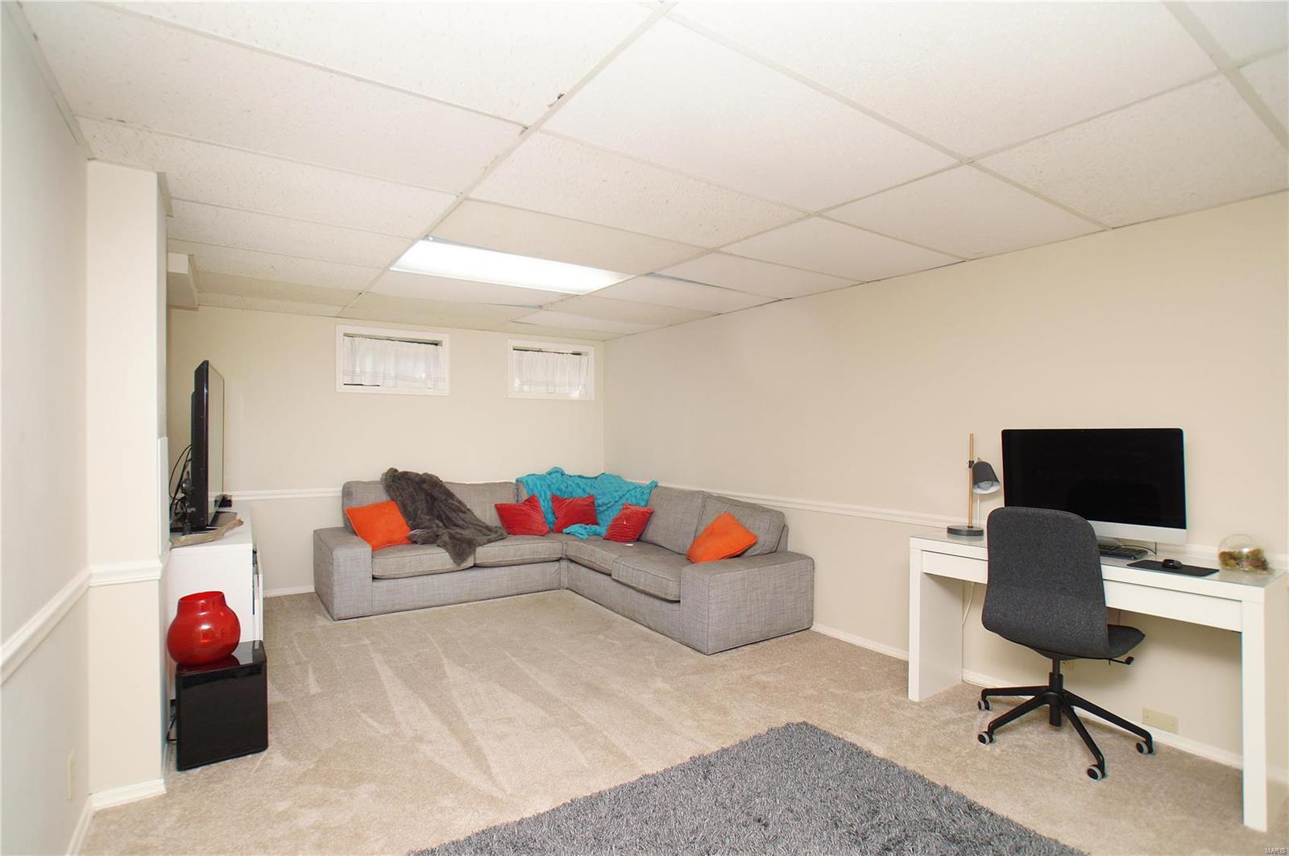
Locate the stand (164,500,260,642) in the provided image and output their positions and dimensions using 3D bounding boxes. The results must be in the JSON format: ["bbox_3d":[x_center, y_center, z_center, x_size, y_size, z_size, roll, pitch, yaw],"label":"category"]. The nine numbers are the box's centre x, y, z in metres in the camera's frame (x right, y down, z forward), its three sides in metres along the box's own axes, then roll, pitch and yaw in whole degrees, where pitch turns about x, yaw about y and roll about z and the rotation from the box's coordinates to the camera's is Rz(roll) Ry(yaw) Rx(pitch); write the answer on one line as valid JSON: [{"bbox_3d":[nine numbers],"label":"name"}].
[{"bbox_3d":[-2.604,0.952,3.439,0.420,0.730,1.700,0,-1,-35],"label":"stand"}]

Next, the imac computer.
[{"bbox_3d":[1.942,0.265,2.510,0.190,0.510,0.650,1,-1,-44],"label":"imac computer"}]

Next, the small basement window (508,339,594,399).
[{"bbox_3d":[-0.855,-0.526,5.347,0.860,0.525,0.080,0,-1,-33],"label":"small basement window"}]

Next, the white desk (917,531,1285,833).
[{"bbox_3d":[1.799,0.914,2.434,0.415,0.785,1.190,0,-1,-38],"label":"white desk"}]

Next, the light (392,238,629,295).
[{"bbox_3d":[-0.713,-0.877,3.175,1.190,0.060,0.600,0,-1,-35],"label":"light"}]

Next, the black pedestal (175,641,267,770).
[{"bbox_3d":[-1.725,1.127,2.371,0.285,0.360,0.295,0,-1,-32],"label":"black pedestal"}]

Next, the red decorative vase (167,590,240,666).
[{"bbox_3d":[-1.809,0.818,2.356,0.240,0.255,0.240,0,-1,-32],"label":"red decorative vase"}]

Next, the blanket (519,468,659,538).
[{"bbox_3d":[-0.473,0.571,4.883,1.150,0.530,0.750,0,-1,7],"label":"blanket"}]

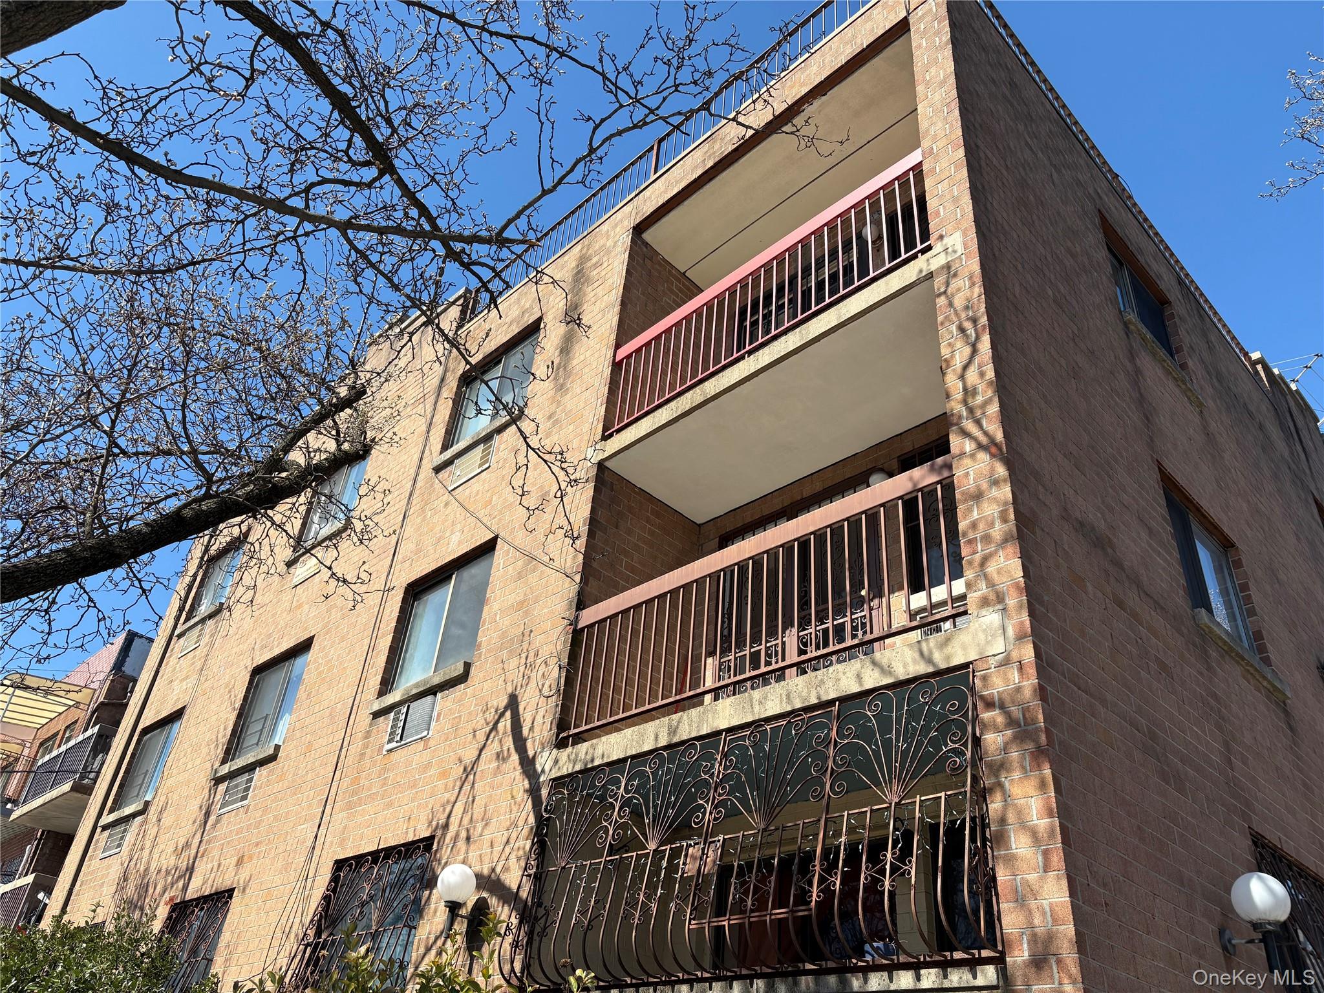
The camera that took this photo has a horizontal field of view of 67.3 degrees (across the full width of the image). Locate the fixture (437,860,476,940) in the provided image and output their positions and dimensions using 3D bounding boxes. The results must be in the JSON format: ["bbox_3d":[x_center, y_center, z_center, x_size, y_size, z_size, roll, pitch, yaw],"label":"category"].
[{"bbox_3d":[-1.304,2.601,6.379,0.318,0.445,0.245,32,-42,-33],"label":"fixture"}]

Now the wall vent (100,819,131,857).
[{"bbox_3d":[-6.813,4.270,12.437,0.081,0.403,0.715,32,-42,-33],"label":"wall vent"}]

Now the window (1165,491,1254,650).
[{"bbox_3d":[3.905,0.597,7.155,1.450,1.218,0.121,32,-42,-33],"label":"window"}]

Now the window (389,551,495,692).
[{"bbox_3d":[-1.924,1.147,8.833,0.121,1.218,1.450,32,-42,-33],"label":"window"}]

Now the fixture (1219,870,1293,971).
[{"bbox_3d":[2.841,2.023,4.734,0.248,0.440,0.316,32,-42,-33],"label":"fixture"}]

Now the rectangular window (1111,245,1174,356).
[{"bbox_3d":[4.147,-1.590,8.663,1.450,1.218,0.121,32,-42,-33],"label":"rectangular window"}]

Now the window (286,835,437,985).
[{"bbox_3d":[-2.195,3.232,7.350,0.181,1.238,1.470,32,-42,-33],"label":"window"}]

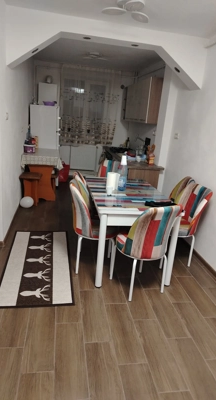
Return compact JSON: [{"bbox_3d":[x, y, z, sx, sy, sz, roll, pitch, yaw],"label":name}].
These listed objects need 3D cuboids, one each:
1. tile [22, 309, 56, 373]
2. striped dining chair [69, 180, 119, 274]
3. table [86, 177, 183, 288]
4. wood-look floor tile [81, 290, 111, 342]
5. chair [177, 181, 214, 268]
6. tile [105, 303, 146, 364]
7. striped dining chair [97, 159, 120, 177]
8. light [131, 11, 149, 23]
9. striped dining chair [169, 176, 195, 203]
[{"bbox_3d":[-0.475,0.964,1.974,0.200,0.010,0.600,2,18,-10],"label":"tile"},{"bbox_3d":[-0.137,0.271,2.787,0.500,0.880,0.430,4,18,-6],"label":"striped dining chair"},{"bbox_3d":[0.199,0.291,3.008,0.765,0.770,1.120,2,18,-10],"label":"table"},{"bbox_3d":[-0.110,0.918,2.233,0.200,0.010,0.600,2,18,-10],"label":"wood-look floor tile"},{"bbox_3d":[0.761,0.267,3.075,0.500,0.880,0.430,0,18,-16],"label":"chair"},{"bbox_3d":[0.119,0.988,2.083,0.200,0.010,0.600,2,18,-10],"label":"tile"},{"bbox_3d":[0.065,-0.086,3.975,0.430,0.880,0.500,2,18,-10],"label":"striped dining chair"},{"bbox_3d":[0.299,-1.693,2.570,0.190,0.060,0.190,2,18,-10],"label":"light"},{"bbox_3d":[0.700,0.132,3.485,0.500,0.880,0.430,1,18,-15],"label":"striped dining chair"}]

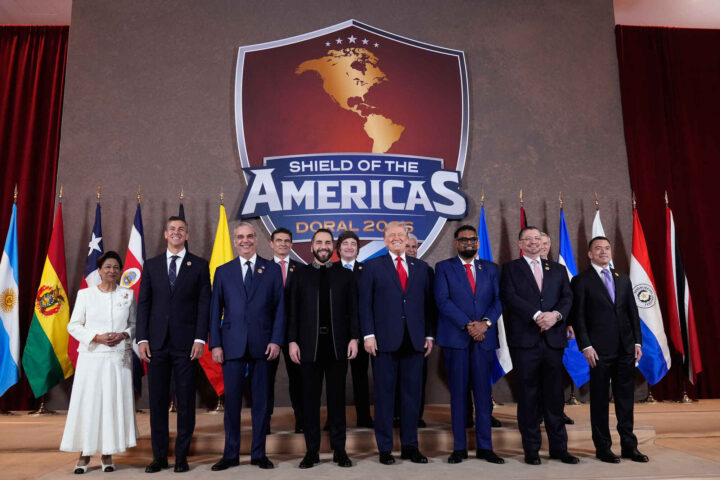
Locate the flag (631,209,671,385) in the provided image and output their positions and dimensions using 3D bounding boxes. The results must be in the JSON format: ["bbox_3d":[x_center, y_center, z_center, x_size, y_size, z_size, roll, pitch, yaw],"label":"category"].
[{"bbox_3d":[3.293,0.619,6.568,0.464,2.022,0.280,1,-10,-5],"label":"flag"}]

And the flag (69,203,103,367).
[{"bbox_3d":[-2.892,0.564,6.172,0.436,1.977,0.250,1,-10,-5],"label":"flag"}]

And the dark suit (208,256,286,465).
[{"bbox_3d":[-0.866,0.881,4.446,0.590,1.541,0.340,1,-10,-6],"label":"dark suit"}]

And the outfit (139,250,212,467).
[{"bbox_3d":[-1.394,0.857,4.351,0.562,1.574,0.330,1,-10,-8],"label":"outfit"}]

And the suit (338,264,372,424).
[{"bbox_3d":[-0.014,0.934,5.336,0.497,1.485,0.320,0,-10,-4],"label":"suit"}]

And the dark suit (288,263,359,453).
[{"bbox_3d":[-0.279,0.890,4.495,0.550,1.474,0.330,0,-10,-4],"label":"dark suit"}]

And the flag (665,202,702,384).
[{"bbox_3d":[3.674,0.591,6.593,0.454,2.088,0.280,1,-10,-5],"label":"flag"}]

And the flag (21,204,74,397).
[{"bbox_3d":[-3.270,0.612,6.094,0.567,2.043,0.270,1,-10,-5],"label":"flag"}]

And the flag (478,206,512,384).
[{"bbox_3d":[1.505,0.594,6.494,0.403,2.034,0.250,1,-10,-5],"label":"flag"}]

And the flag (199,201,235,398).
[{"bbox_3d":[-1.485,0.627,6.290,0.531,2.076,0.250,1,-10,-5],"label":"flag"}]

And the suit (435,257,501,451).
[{"bbox_3d":[0.851,0.877,4.596,0.538,1.524,0.360,0,-10,-2],"label":"suit"}]

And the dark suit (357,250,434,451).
[{"bbox_3d":[0.294,0.870,4.607,0.611,1.576,0.360,1,-10,-6],"label":"dark suit"}]

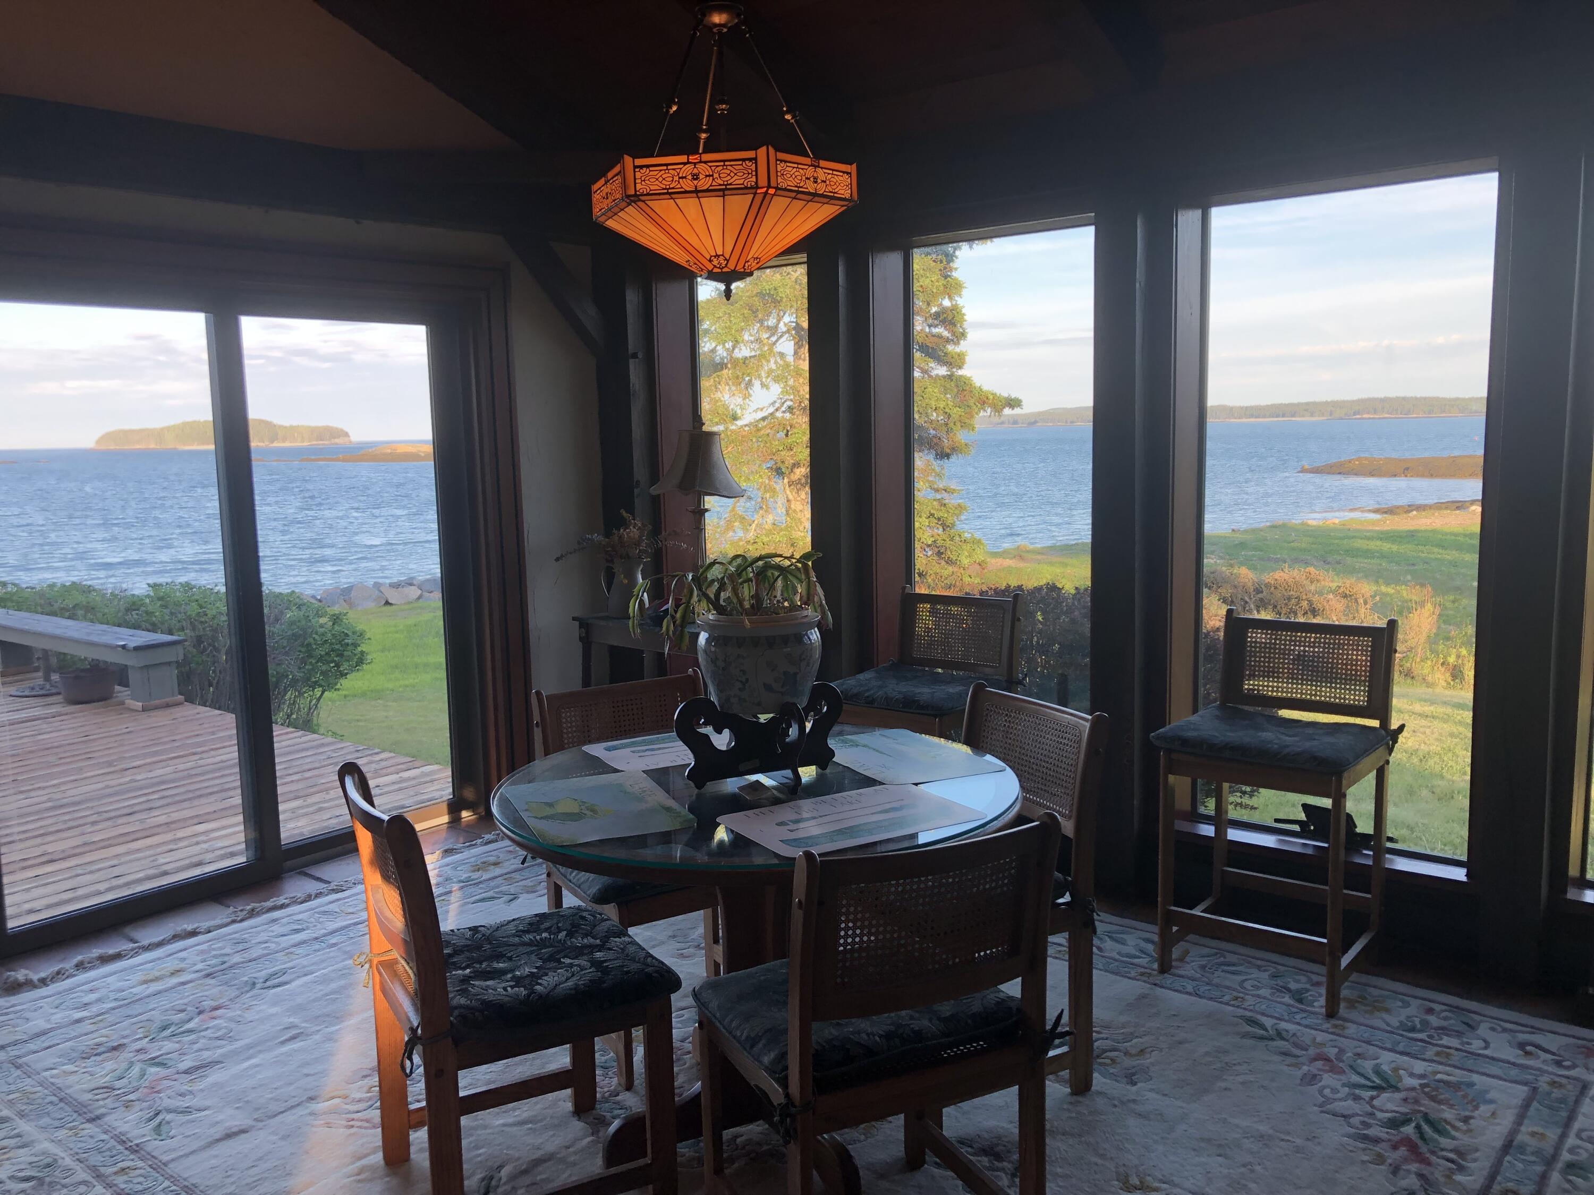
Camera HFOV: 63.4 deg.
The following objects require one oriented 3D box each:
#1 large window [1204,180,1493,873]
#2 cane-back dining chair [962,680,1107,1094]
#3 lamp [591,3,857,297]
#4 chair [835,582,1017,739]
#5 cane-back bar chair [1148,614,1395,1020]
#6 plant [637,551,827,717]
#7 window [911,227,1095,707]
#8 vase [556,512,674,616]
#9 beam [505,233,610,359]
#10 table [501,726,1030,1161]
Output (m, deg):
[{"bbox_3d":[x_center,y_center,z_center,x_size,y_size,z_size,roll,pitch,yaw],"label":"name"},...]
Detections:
[{"bbox_3d":[1.563,-0.212,3.731,0.820,1.902,0.100,5,10,40],"label":"large window"},{"bbox_3d":[0.354,0.683,2.911,0.495,0.860,0.480,-5,8,-28],"label":"cane-back dining chair"},{"bbox_3d":[-0.147,-0.883,2.566,0.540,0.566,0.475,0,7,12],"label":"lamp"},{"bbox_3d":[0.418,0.469,4.199,0.495,0.950,0.485,5,10,40],"label":"chair"},{"bbox_3d":[1.295,0.542,3.478,0.495,0.950,0.485,5,10,40],"label":"cane-back bar chair"},{"bbox_3d":[-0.138,0.080,2.705,0.410,0.355,0.340,-1,7,0],"label":"plant"},{"bbox_3d":[0.731,-0.283,4.430,0.820,1.902,0.100,5,10,40],"label":"window"},{"bbox_3d":[-0.714,-0.131,5.119,0.450,0.425,0.330,0,7,11],"label":"vase"},{"bbox_3d":[-0.908,-1.219,5.078,0.100,0.620,0.090,5,54,40],"label":"beam"},{"bbox_3d":[-0.072,0.764,2.778,1.105,0.750,1.105,-6,8,-30],"label":"table"}]

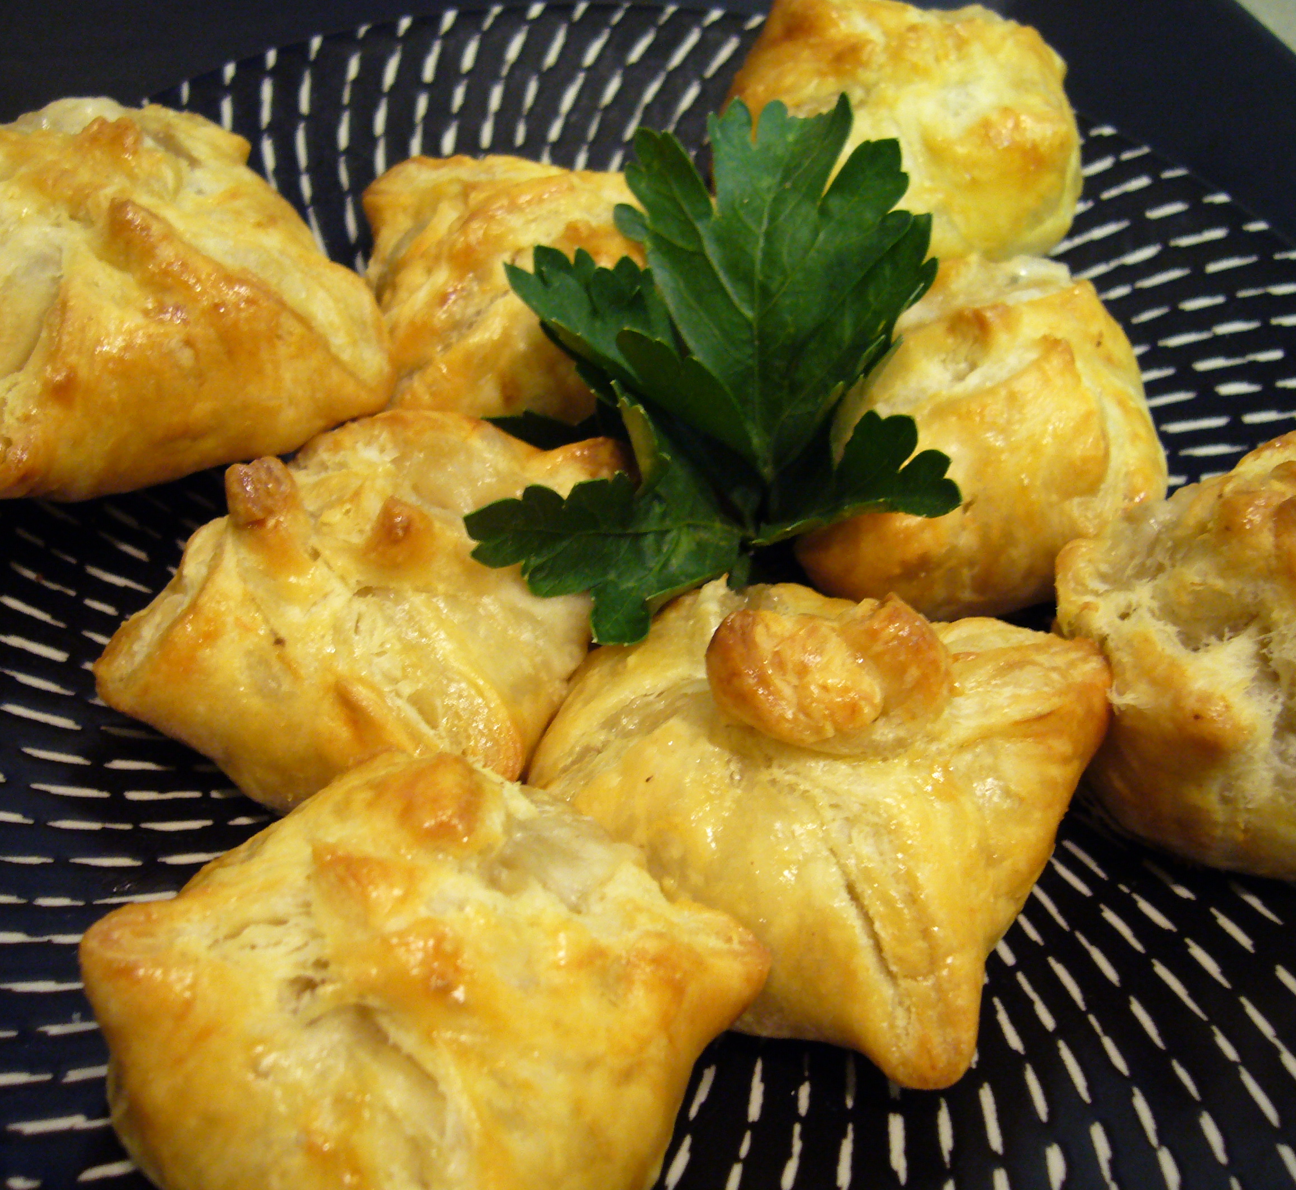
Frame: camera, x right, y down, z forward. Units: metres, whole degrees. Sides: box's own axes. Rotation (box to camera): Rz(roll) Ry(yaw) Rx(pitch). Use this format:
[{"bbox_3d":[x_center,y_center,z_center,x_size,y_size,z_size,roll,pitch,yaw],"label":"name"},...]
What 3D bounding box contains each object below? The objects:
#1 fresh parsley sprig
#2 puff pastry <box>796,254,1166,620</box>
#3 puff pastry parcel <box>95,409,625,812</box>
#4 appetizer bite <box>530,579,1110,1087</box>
[{"bbox_3d":[0.009,-0.029,0.220,0.068,0.052,0.066,4,52,-5],"label":"fresh parsley sprig"},{"bbox_3d":[0.049,-0.029,0.248,0.056,0.036,0.051,-10,54,-15],"label":"puff pastry"},{"bbox_3d":[-0.038,-0.004,0.215,0.057,0.038,0.053,13,51,3],"label":"puff pastry parcel"},{"bbox_3d":[0.025,0.018,0.206,0.058,0.038,0.055,28,54,14],"label":"appetizer bite"}]

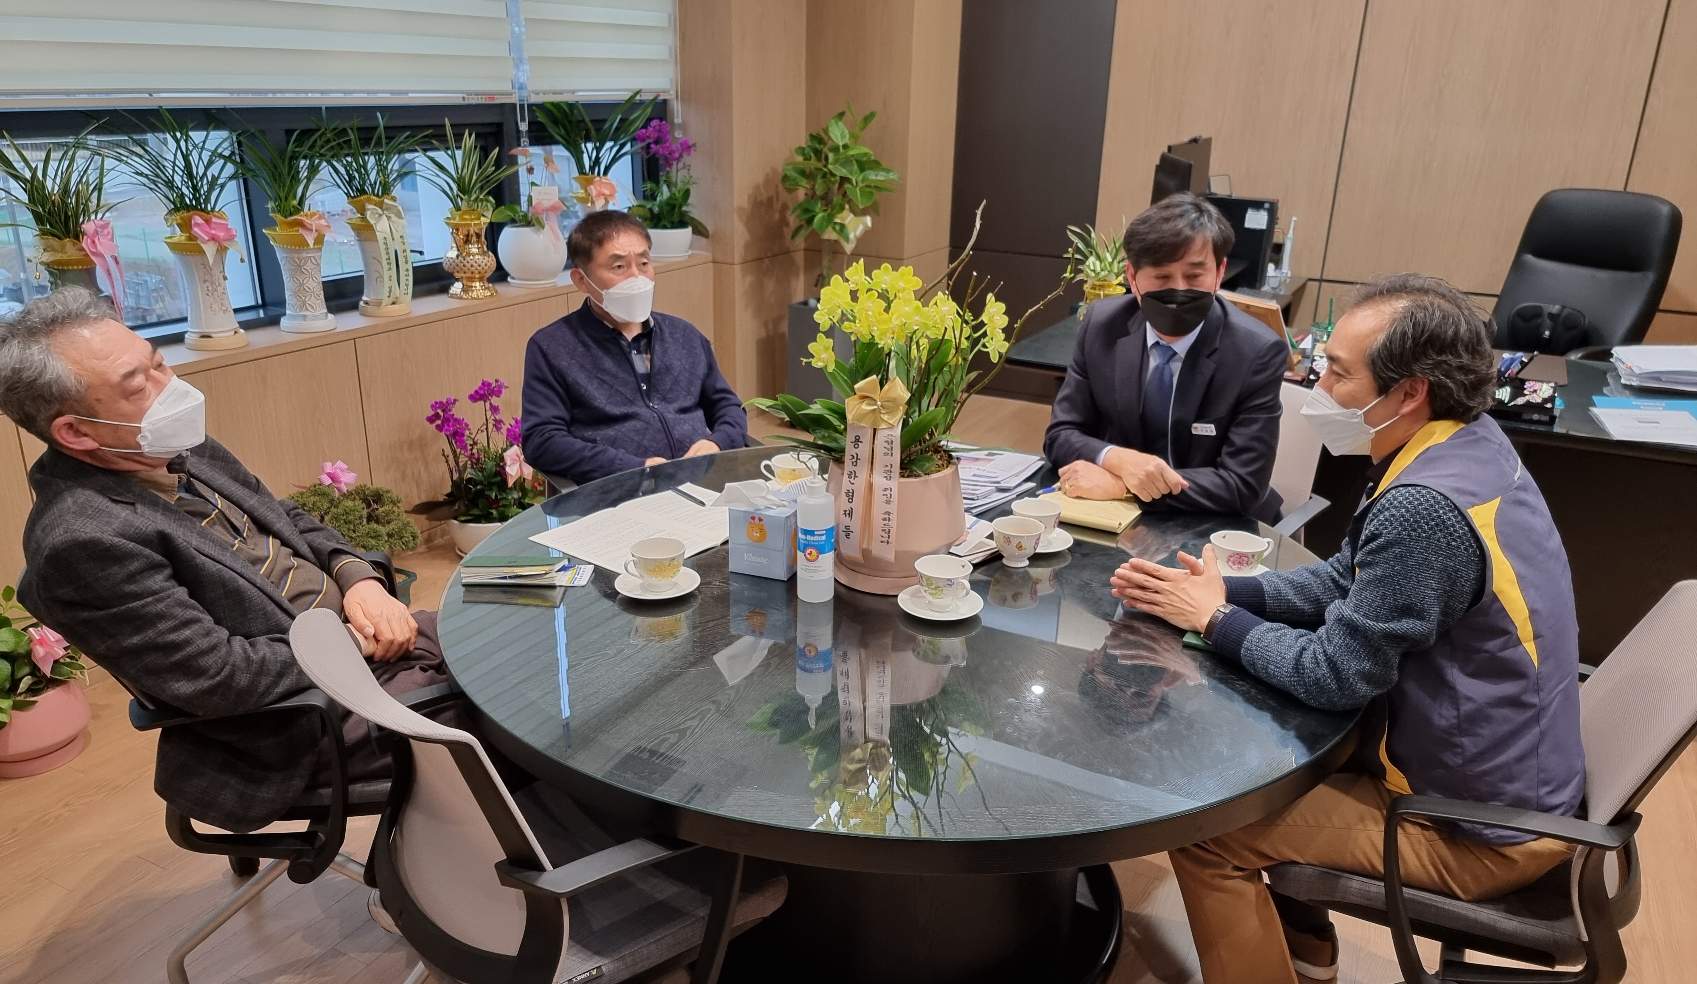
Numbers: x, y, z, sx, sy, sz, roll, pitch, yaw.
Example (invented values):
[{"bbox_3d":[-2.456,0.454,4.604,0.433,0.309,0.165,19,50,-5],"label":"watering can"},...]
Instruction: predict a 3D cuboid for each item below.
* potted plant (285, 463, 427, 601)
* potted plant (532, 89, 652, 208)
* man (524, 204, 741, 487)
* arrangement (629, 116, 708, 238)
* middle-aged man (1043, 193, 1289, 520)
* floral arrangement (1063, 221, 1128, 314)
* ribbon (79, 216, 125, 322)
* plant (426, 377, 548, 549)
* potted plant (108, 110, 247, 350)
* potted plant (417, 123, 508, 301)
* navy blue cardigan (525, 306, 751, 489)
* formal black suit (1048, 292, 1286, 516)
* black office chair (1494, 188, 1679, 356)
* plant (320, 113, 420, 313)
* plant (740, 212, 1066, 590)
[{"bbox_3d":[-1.534,0.140,3.591,0.360,0.480,0.420,11,22,26],"label":"potted plant"},{"bbox_3d":[-1.050,-1.255,4.826,0.440,0.665,0.480,11,21,26],"label":"potted plant"},{"bbox_3d":[-0.400,0.007,2.780,0.570,1.285,0.740,-12,23,-34],"label":"man"},{"bbox_3d":[-0.826,-1.409,5.254,0.340,0.510,0.370,1,19,0],"label":"arrangement"},{"bbox_3d":[0.734,-0.010,2.844,0.560,1.340,0.660,14,23,32],"label":"middle-aged man"},{"bbox_3d":[0.951,-0.818,4.421,0.320,0.370,0.300,7,20,17],"label":"floral arrangement"},{"bbox_3d":[-1.865,-0.541,2.970,0.100,0.290,0.120,9,21,20],"label":"ribbon"},{"bbox_3d":[-1.253,-0.093,4.056,0.400,0.620,0.430,1,19,0],"label":"plant"},{"bbox_3d":[-1.934,-0.757,3.421,0.390,0.660,0.410,11,22,26],"label":"potted plant"},{"bbox_3d":[-1.374,-1.016,4.221,0.320,0.600,0.320,11,21,26],"label":"potted plant"},{"bbox_3d":[-0.509,-0.173,2.908,0.570,0.580,0.430,-9,22,-27],"label":"navy blue cardigan"},{"bbox_3d":[0.713,-0.133,2.692,0.560,0.610,0.460,12,22,29],"label":"formal black suit"},{"bbox_3d":[2.603,-0.457,4.345,0.660,1.250,0.720,19,26,41],"label":"black office chair"},{"bbox_3d":[-1.604,-0.913,3.911,0.350,0.640,0.360,11,22,26],"label":"plant"},{"bbox_3d":[0.093,-0.164,2.071,0.530,0.657,0.430,5,20,11],"label":"plant"}]

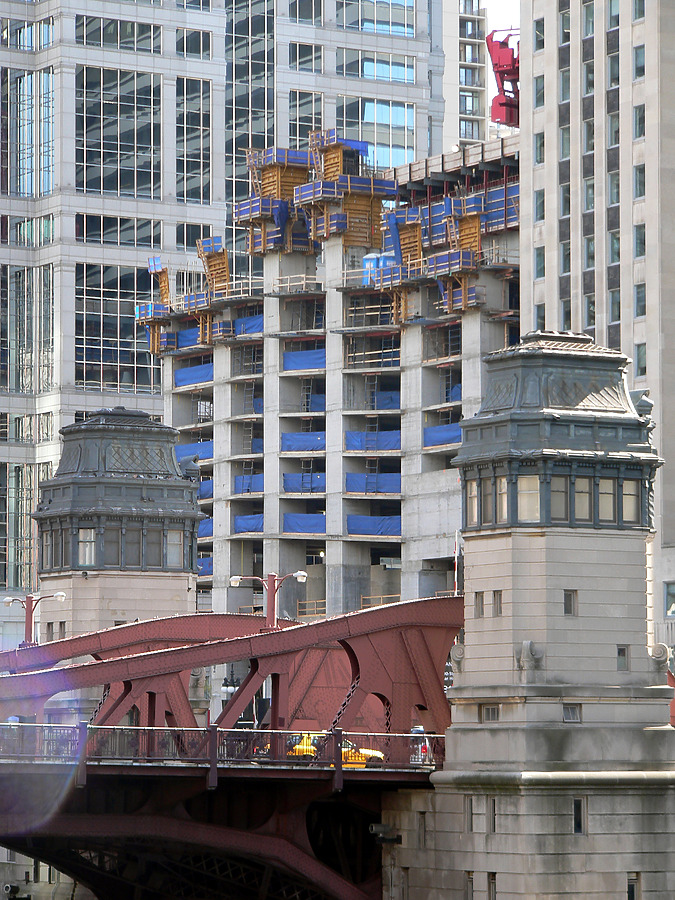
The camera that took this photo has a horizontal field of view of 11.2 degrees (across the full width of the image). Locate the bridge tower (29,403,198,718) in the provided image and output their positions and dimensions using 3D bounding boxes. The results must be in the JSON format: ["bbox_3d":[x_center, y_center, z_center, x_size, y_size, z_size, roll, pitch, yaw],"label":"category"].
[{"bbox_3d":[-9.091,5.877,143.912,6.600,15.400,4.900,3,-6,-32],"label":"bridge tower"}]

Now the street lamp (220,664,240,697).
[{"bbox_3d":[-5.811,14.664,189.747,1.180,5.710,1.180,-1,-5,10],"label":"street lamp"}]

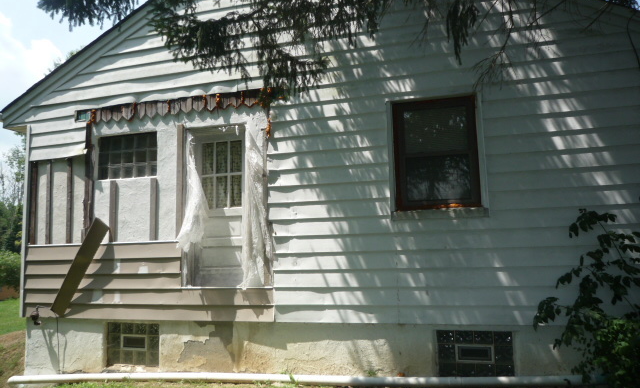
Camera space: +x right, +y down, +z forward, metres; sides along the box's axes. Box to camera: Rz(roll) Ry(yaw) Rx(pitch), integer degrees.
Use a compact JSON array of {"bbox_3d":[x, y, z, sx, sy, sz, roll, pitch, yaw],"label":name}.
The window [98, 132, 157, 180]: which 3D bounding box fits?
[{"bbox_3d":[-2.699,-0.521,6.493,0.963,0.619,0.100,-3,-6,13],"label":"window"}]

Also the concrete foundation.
[{"bbox_3d":[-0.597,1.929,5.787,7.263,0.698,0.250,-3,-6,13],"label":"concrete foundation"}]

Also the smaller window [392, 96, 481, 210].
[{"bbox_3d":[1.364,-0.469,5.425,0.957,1.297,0.100,-3,-6,13],"label":"smaller window"}]

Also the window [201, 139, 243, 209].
[{"bbox_3d":[-1.318,-0.257,6.256,0.629,0.938,0.060,-3,-6,13],"label":"window"}]

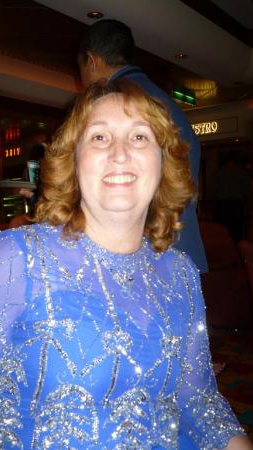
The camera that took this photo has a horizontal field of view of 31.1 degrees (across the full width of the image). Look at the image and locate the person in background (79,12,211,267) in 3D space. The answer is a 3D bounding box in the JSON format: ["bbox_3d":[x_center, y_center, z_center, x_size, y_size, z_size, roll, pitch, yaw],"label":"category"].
[{"bbox_3d":[0.070,0.090,1.680,0.420,1.680,0.520,2,4,44],"label":"person in background"}]

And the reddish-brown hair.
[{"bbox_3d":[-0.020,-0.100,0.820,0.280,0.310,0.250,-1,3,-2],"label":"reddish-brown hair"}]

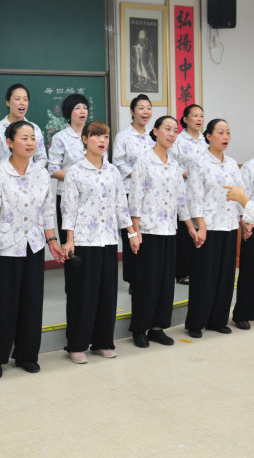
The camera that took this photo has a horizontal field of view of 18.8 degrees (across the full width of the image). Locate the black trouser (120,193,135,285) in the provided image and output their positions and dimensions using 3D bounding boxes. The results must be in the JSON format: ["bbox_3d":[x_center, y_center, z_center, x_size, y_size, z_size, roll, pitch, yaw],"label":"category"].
[{"bbox_3d":[0.098,0.031,6.551,0.350,0.850,0.250,-5,8,-30],"label":"black trouser"}]

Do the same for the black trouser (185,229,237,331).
[{"bbox_3d":[0.643,0.349,5.894,0.380,0.840,0.260,-4,8,-23],"label":"black trouser"}]

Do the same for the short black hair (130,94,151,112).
[{"bbox_3d":[0.119,-1.051,6.487,0.165,0.190,0.190,-5,8,-30],"label":"short black hair"}]

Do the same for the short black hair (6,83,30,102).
[{"bbox_3d":[-0.855,-1.063,6.030,0.170,0.190,0.210,-6,8,-33],"label":"short black hair"}]

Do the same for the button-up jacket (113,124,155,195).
[{"bbox_3d":[0.097,-0.588,6.471,0.430,0.590,0.290,-6,9,-32],"label":"button-up jacket"}]

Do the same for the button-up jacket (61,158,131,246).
[{"bbox_3d":[-0.216,-0.195,5.420,0.530,0.630,0.280,-6,8,-31],"label":"button-up jacket"}]

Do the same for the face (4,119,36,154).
[{"bbox_3d":[-0.672,-0.574,4.856,0.180,0.215,0.160,6,10,44],"label":"face"}]

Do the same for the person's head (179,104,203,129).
[{"bbox_3d":[0.583,-1.034,7.034,0.170,0.210,0.230,-6,8,-33],"label":"person's head"}]

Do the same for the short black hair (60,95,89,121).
[{"bbox_3d":[-0.427,-0.975,6.223,0.215,0.245,0.225,-7,10,-41],"label":"short black hair"}]

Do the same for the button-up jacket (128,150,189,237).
[{"bbox_3d":[0.242,-0.265,5.707,0.510,0.640,0.280,-6,8,-34],"label":"button-up jacket"}]

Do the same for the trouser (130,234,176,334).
[{"bbox_3d":[0.194,0.361,5.610,0.340,0.800,0.260,-6,9,-33],"label":"trouser"}]

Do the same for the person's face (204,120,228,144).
[{"bbox_3d":[0.660,-0.713,5.700,0.160,0.215,0.185,-7,9,-38],"label":"person's face"}]

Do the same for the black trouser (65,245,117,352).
[{"bbox_3d":[-0.254,0.432,5.468,0.390,0.820,0.280,-6,8,-31],"label":"black trouser"}]

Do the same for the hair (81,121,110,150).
[{"bbox_3d":[-0.221,-0.657,5.381,0.180,0.210,0.210,-6,8,-32],"label":"hair"}]

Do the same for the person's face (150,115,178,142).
[{"bbox_3d":[0.280,-0.750,5.712,0.170,0.210,0.230,-6,8,-34],"label":"person's face"}]

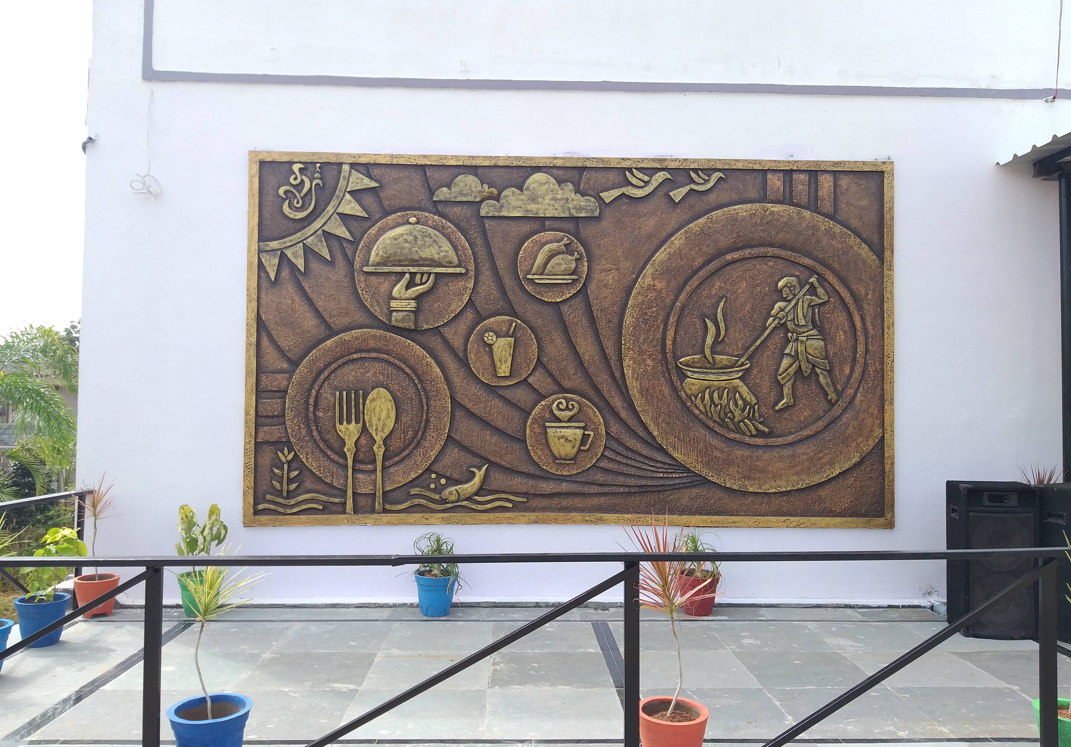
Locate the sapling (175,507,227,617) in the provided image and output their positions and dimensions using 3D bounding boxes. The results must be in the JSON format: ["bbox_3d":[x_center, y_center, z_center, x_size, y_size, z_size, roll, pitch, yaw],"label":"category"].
[{"bbox_3d":[-2.188,1.215,5.268,0.347,0.711,0.320,1,-2,-2],"label":"sapling"}]

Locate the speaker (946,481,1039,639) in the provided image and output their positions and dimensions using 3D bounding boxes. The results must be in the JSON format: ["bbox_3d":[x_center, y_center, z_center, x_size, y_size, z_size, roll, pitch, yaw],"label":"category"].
[{"bbox_3d":[2.852,1.147,5.035,0.436,0.915,0.334,0,-2,9],"label":"speaker"}]

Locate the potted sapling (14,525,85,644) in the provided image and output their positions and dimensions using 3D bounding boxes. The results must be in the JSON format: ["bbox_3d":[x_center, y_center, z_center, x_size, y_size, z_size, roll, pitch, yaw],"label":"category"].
[{"bbox_3d":[-2.797,1.217,4.642,0.408,0.658,0.383,1,-2,-2],"label":"potted sapling"}]

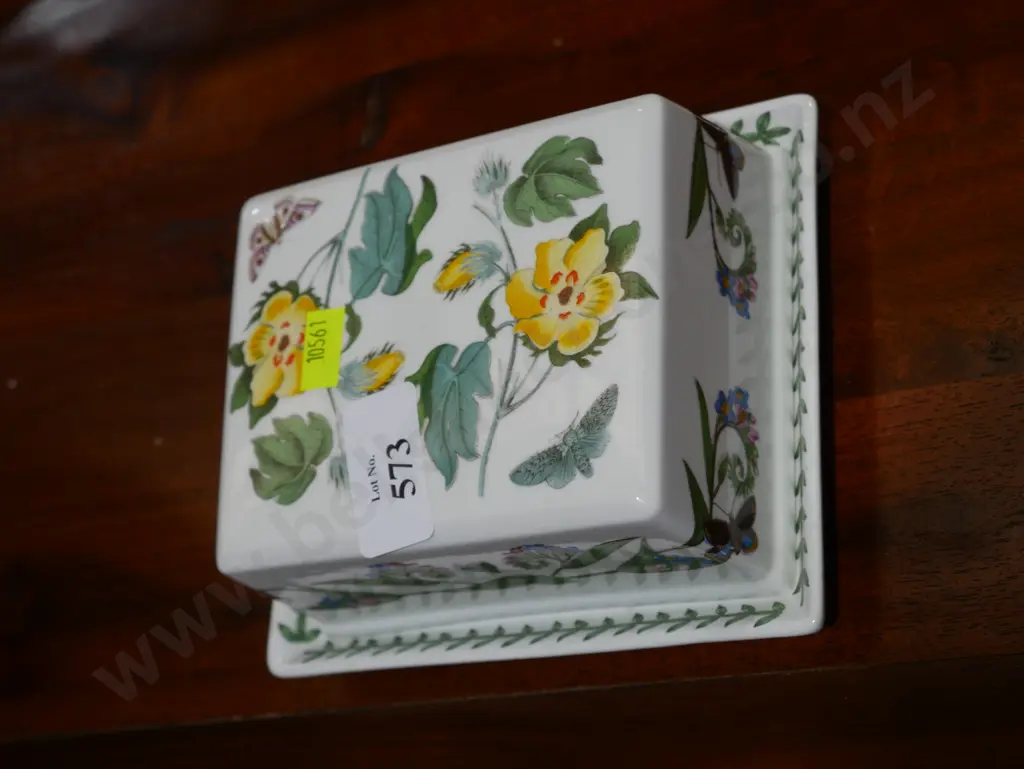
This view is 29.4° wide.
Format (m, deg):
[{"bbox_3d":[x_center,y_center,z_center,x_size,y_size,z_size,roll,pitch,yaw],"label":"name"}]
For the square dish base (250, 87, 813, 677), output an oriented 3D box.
[{"bbox_3d":[0.011,0.006,0.621,0.196,0.020,0.166,-10,68,31],"label":"square dish base"}]

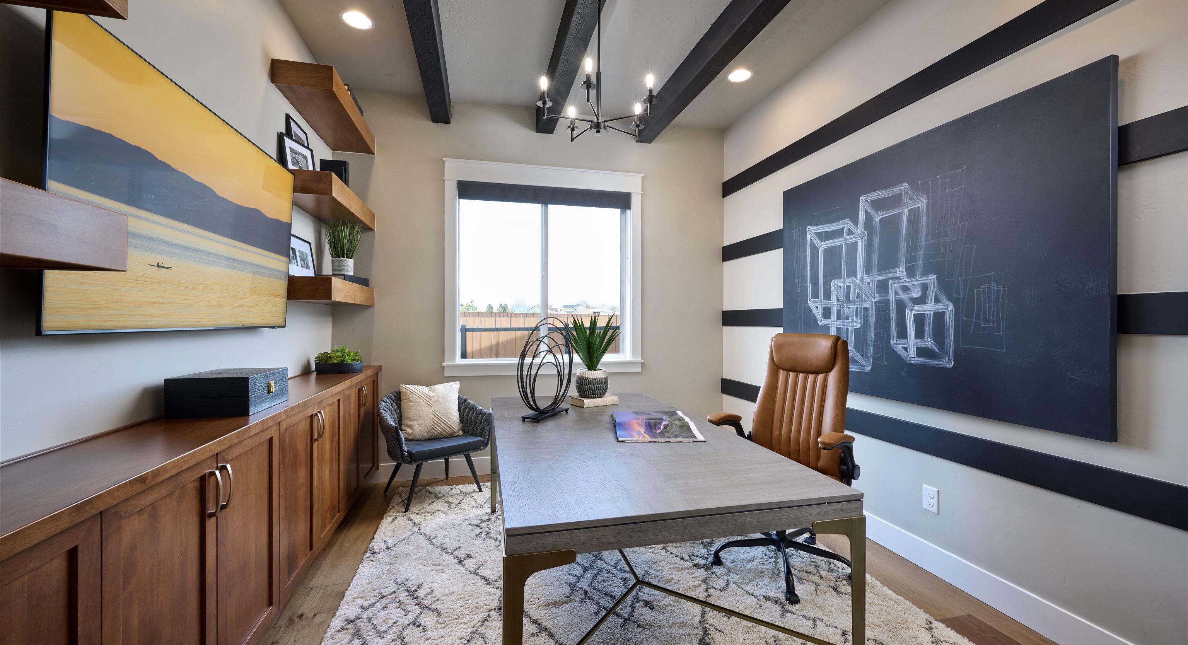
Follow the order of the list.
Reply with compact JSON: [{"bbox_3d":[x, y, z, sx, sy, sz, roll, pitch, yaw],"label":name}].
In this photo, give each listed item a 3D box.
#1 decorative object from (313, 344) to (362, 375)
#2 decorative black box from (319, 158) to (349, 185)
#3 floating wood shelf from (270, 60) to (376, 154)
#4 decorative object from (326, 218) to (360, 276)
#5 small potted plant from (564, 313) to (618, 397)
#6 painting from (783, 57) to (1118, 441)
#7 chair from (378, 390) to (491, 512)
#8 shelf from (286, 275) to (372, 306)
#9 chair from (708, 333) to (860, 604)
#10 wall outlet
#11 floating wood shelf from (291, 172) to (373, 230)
[{"bbox_3d":[-1.745,0.249,3.165,0.265,0.180,0.275,0,0,-14],"label":"decorative object"},{"bbox_3d":[-1.695,-0.949,3.028,0.155,0.230,0.100,0,0,-14],"label":"decorative black box"},{"bbox_3d":[-1.706,-1.353,3.018,0.296,0.127,1.046,0,0,-14],"label":"floating wood shelf"},{"bbox_3d":[-1.623,-0.493,2.986,0.200,0.385,0.200,0,0,-14],"label":"decorative object"},{"bbox_3d":[-0.009,0.205,2.883,0.335,0.505,0.320,0,0,0],"label":"small potted plant"},{"bbox_3d":[1.621,-0.268,2.505,0.037,1.371,1.804,0,0,-14],"label":"painting"},{"bbox_3d":[-1.189,0.883,3.341,0.720,0.700,0.630,0,0,-42],"label":"chair"},{"bbox_3d":[-1.709,-0.188,3.016,0.296,0.128,1.060,0,0,-14],"label":"shelf"},{"bbox_3d":[0.922,0.649,2.352,0.740,1.160,0.680,0,0,-41],"label":"chair"},{"bbox_3d":[1.695,0.893,2.331,0.010,0.119,0.073,0,0,-14],"label":"wall outlet"},{"bbox_3d":[-1.707,-0.768,3.017,0.296,0.128,1.053,0,0,-14],"label":"floating wood shelf"}]

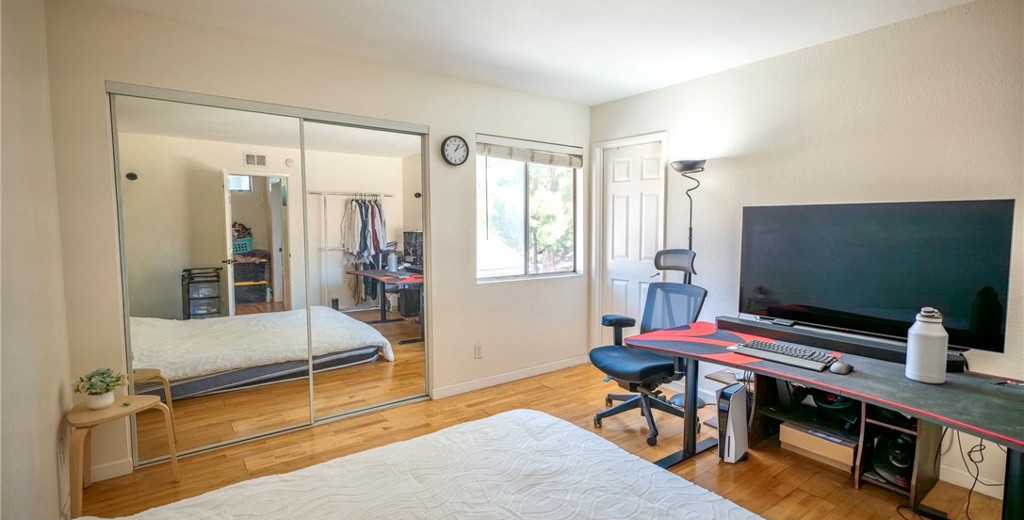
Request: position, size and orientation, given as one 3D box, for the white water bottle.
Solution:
[{"bbox_3d":[1.712,0.343,1.864,0.130,0.294,0.130,-3,6,-35],"label":"white water bottle"}]

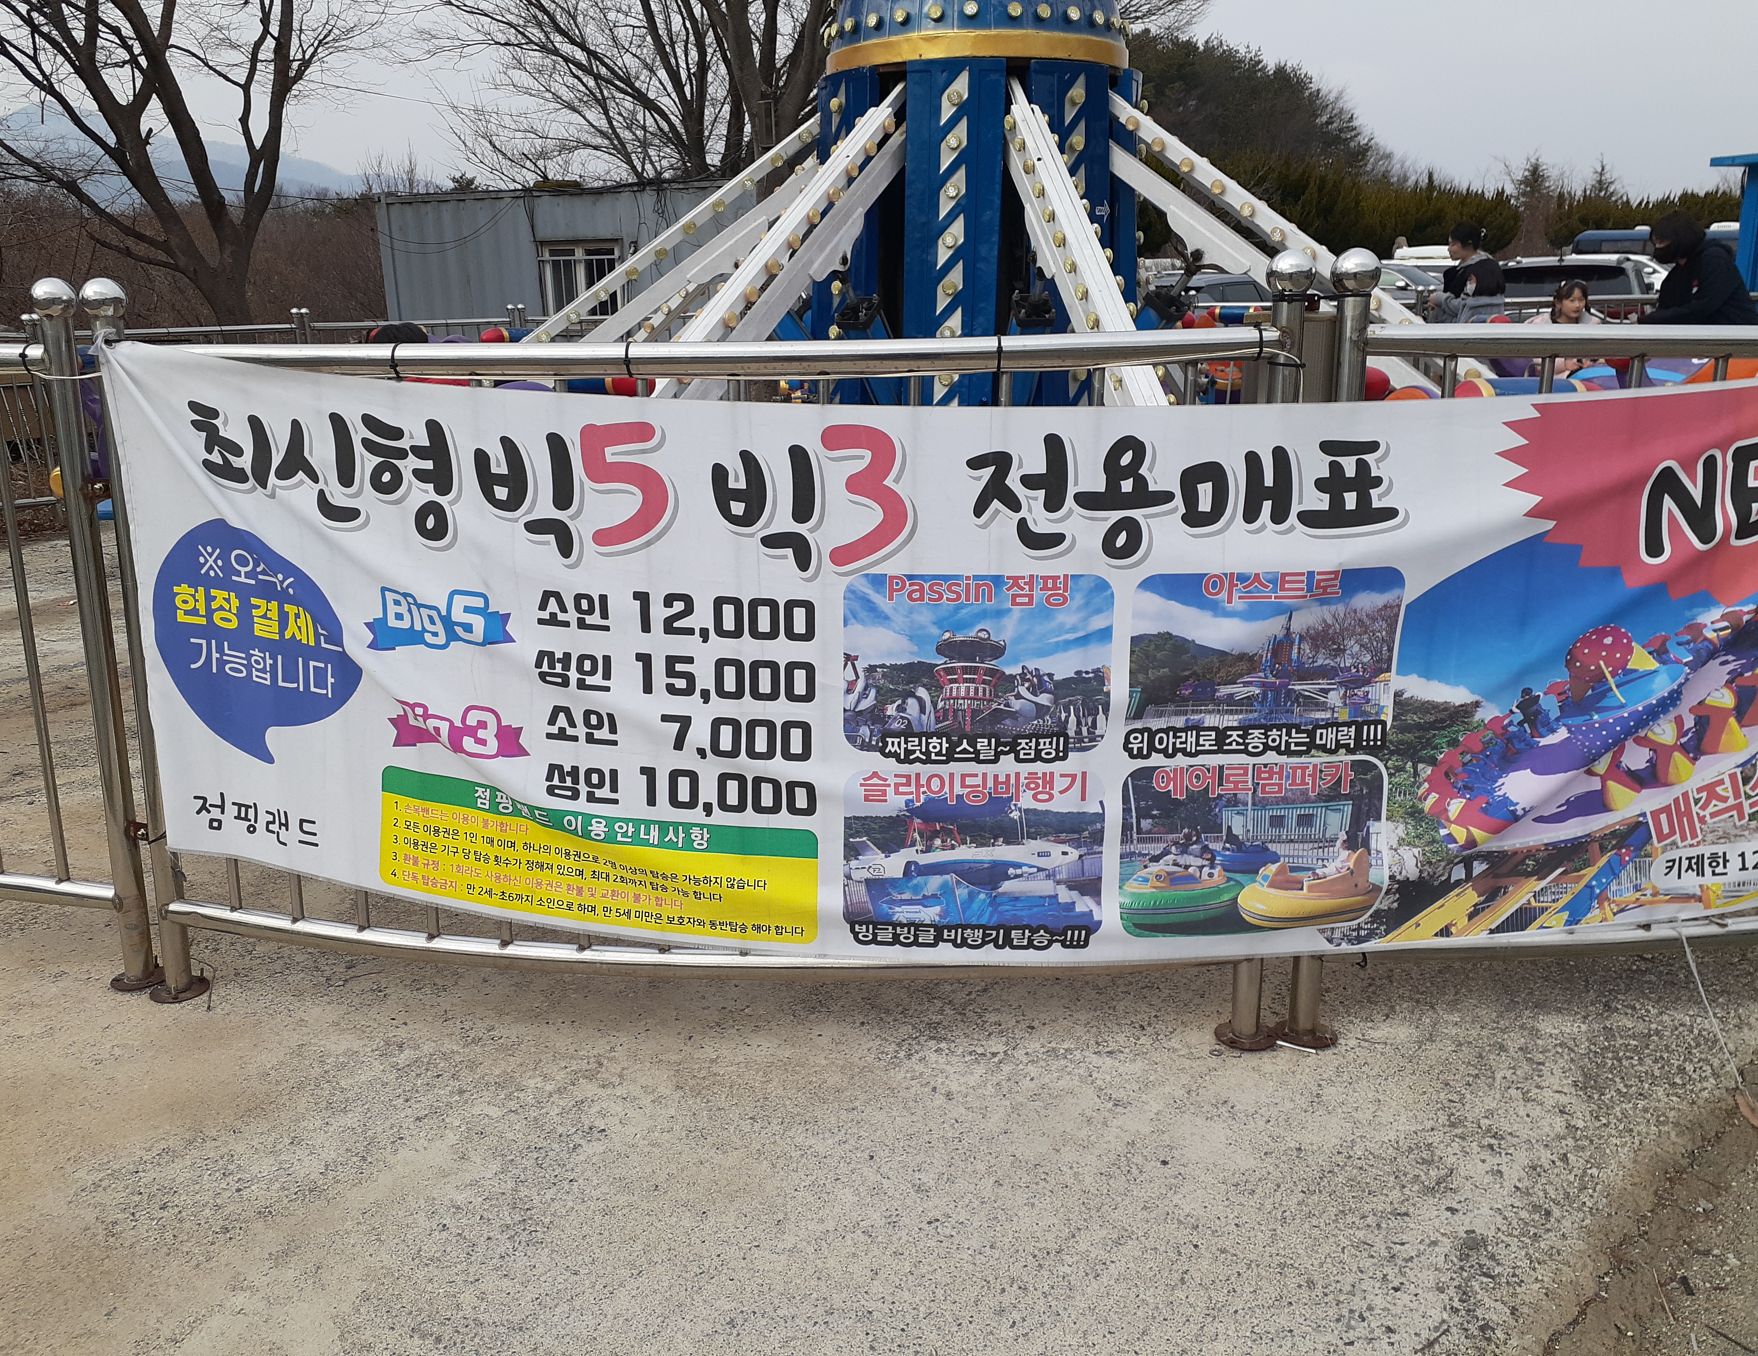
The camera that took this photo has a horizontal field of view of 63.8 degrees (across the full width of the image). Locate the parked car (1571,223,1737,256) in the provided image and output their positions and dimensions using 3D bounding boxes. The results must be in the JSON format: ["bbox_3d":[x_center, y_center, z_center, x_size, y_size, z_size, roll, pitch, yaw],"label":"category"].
[{"bbox_3d":[17.233,-7.787,28.569,5.800,2.400,2.000,0,13,2],"label":"parked car"}]

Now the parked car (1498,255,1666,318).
[{"bbox_3d":[9.238,-4.843,19.616,1.880,1.720,4.750,4,14,18],"label":"parked car"}]

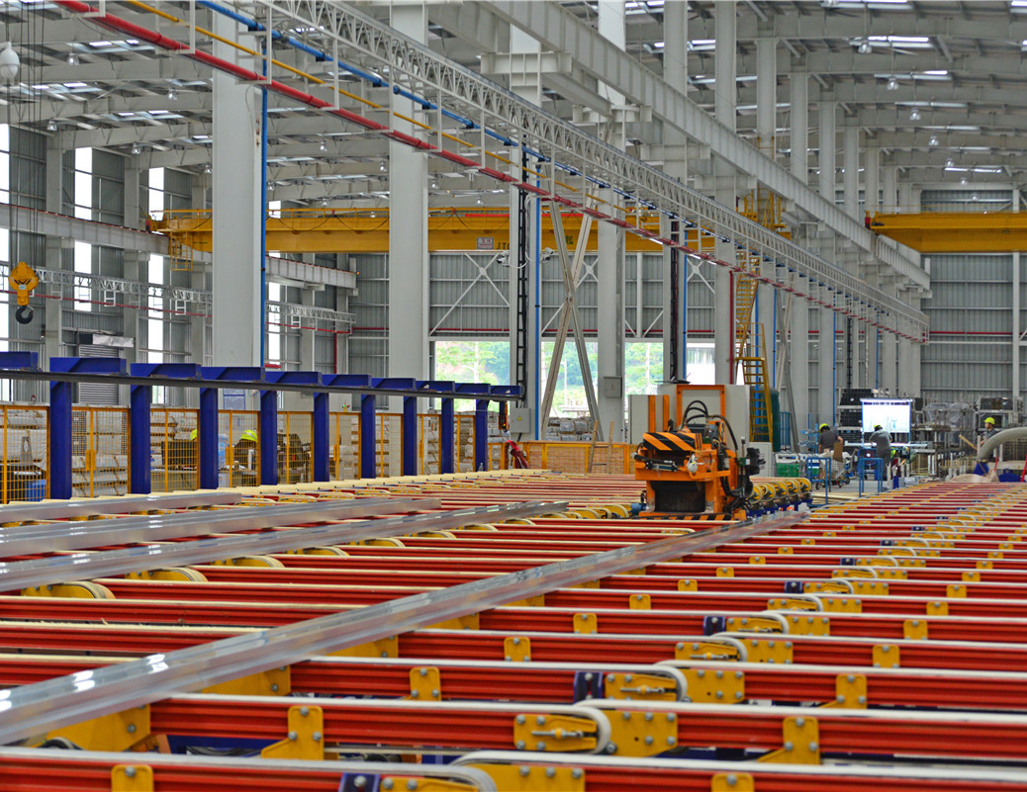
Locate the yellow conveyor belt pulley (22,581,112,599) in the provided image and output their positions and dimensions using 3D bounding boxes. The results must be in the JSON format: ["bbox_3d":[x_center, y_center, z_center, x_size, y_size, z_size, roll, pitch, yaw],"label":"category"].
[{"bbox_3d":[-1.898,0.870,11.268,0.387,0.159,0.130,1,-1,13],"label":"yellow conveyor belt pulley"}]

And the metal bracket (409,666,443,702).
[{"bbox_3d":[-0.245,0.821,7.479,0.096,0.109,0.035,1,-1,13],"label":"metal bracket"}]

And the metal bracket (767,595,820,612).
[{"bbox_3d":[1.125,0.844,10.588,0.206,0.087,0.050,1,-1,13],"label":"metal bracket"}]

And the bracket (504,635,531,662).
[{"bbox_3d":[0.018,0.831,8.559,0.092,0.106,0.035,1,-1,13],"label":"bracket"}]

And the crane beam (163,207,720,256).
[{"bbox_3d":[-1.930,-7.032,112.995,28.980,1.950,1.600,1,-1,13],"label":"crane beam"}]

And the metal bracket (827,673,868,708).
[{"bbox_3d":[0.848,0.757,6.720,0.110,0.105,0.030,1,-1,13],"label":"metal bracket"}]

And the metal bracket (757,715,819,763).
[{"bbox_3d":[0.678,0.847,6.461,0.153,0.128,0.040,1,-1,13],"label":"metal bracket"}]

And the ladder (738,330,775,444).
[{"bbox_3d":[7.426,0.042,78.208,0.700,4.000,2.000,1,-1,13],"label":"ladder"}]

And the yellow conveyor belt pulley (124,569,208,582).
[{"bbox_3d":[-1.410,0.756,10.671,0.320,0.130,0.060,1,-1,13],"label":"yellow conveyor belt pulley"}]

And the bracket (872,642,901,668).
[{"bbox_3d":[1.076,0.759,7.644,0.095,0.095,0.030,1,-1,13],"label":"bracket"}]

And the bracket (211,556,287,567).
[{"bbox_3d":[-1.341,0.873,13.385,0.390,0.135,0.100,1,-1,13],"label":"bracket"}]

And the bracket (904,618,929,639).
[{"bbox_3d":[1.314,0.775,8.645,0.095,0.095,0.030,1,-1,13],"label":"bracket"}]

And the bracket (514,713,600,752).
[{"bbox_3d":[0.094,0.727,5.704,0.190,0.090,0.050,1,-1,13],"label":"bracket"}]

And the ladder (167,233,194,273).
[{"bbox_3d":[-13.837,-6.024,110.039,0.741,1.688,0.600,1,-1,13],"label":"ladder"}]

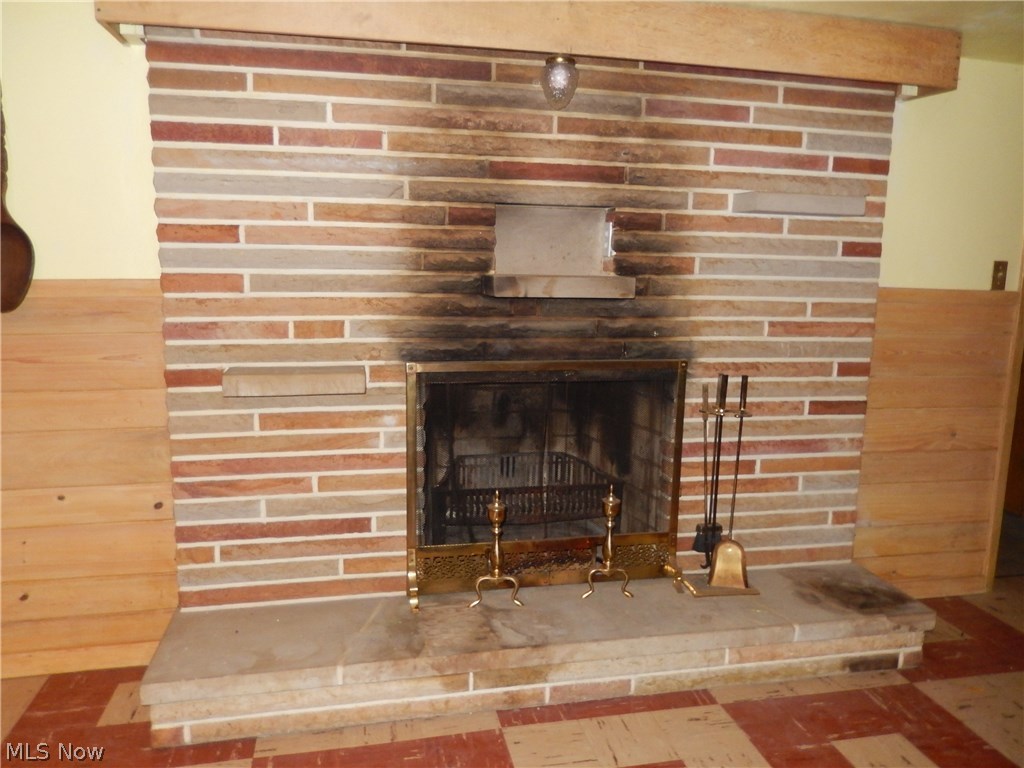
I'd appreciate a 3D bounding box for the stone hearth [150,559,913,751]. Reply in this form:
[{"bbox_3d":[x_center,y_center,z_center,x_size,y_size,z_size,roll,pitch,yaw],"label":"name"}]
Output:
[{"bbox_3d":[0.166,0.850,2.453,2.466,0.202,0.424,-1,10,-11],"label":"stone hearth"}]

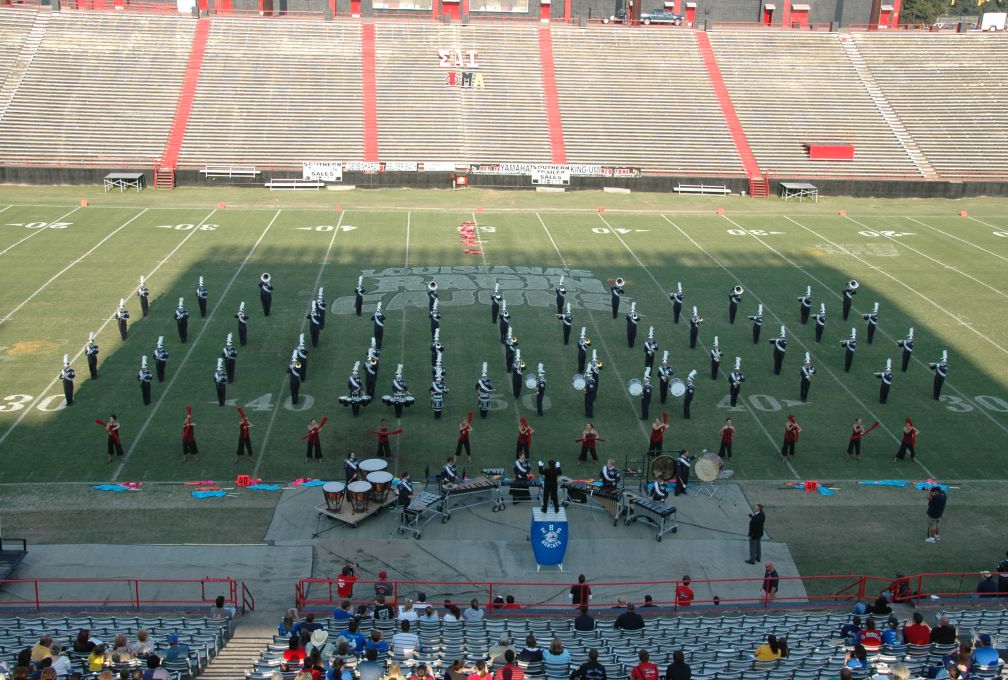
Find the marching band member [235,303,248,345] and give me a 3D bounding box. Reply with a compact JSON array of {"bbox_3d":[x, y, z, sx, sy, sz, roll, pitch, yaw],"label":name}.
[{"bbox_3d":[-11.851,-0.750,51.281,0.639,2.060,0.515,0,17,-4],"label":"marching band member"}]

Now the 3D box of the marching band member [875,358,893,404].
[{"bbox_3d":[15.372,1.662,46.026,0.640,1.891,0.400,3,17,6],"label":"marching band member"}]

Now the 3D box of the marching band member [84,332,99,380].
[{"bbox_3d":[-16.427,0.666,45.421,0.580,1.970,0.520,-2,17,-11],"label":"marching band member"}]

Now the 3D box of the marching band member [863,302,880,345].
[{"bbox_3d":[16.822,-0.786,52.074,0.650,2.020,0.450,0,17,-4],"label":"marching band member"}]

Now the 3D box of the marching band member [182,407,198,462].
[{"bbox_3d":[-10.696,3.229,38.514,0.600,1.920,0.500,0,17,-4],"label":"marching band member"}]

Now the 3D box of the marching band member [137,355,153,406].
[{"bbox_3d":[-13.498,1.470,42.722,0.560,2.000,0.460,0,17,-4],"label":"marching band member"}]

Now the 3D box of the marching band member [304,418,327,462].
[{"bbox_3d":[-6.550,3.460,39.277,0.780,1.635,0.480,-1,17,-9],"label":"marching band member"}]

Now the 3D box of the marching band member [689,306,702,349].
[{"bbox_3d":[8.880,-0.582,52.325,0.567,2.009,0.670,-8,19,-28],"label":"marching band member"}]

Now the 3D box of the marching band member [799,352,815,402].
[{"bbox_3d":[12.026,1.482,45.024,0.610,2.070,0.500,-1,17,-9],"label":"marching band member"}]

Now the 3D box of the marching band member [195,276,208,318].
[{"bbox_3d":[-14.587,-2.080,55.069,0.530,2.055,0.500,-3,17,-13],"label":"marching band member"}]

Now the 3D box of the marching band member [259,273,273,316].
[{"bbox_3d":[-11.278,-2.106,53.963,0.660,2.080,0.800,0,17,-4],"label":"marching band member"}]

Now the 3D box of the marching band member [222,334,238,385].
[{"bbox_3d":[-10.923,0.736,45.380,0.620,2.117,0.520,0,17,-4],"label":"marching band member"}]

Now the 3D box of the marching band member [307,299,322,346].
[{"bbox_3d":[-8.554,-0.753,51.361,0.680,2.163,0.515,0,17,-4],"label":"marching band member"}]

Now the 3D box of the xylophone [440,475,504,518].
[{"bbox_3d":[-1.055,4.889,35.235,1.880,0.910,0.830,-5,19,-21],"label":"xylophone"}]

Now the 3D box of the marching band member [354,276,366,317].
[{"bbox_3d":[-7.068,-2.142,55.969,0.550,1.994,0.500,-1,17,-9],"label":"marching band member"}]

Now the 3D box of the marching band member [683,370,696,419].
[{"bbox_3d":[7.164,2.115,43.887,0.500,1.958,0.580,-3,17,-13],"label":"marching band member"}]

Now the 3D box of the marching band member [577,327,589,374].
[{"bbox_3d":[3.464,0.453,48.671,0.567,2.091,0.670,-8,19,-28],"label":"marching band member"}]

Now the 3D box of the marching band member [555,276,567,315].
[{"bbox_3d":[2.904,-2.240,57.126,0.536,1.957,0.618,0,17,-4],"label":"marching band member"}]

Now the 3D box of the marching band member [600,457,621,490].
[{"bbox_3d":[3.424,4.607,36.359,0.620,1.717,0.500,4,17,8],"label":"marching band member"}]

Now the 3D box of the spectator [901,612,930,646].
[{"bbox_3d":[8.892,6.448,24.925,0.570,1.280,0.760,-1,17,-7],"label":"spectator"}]

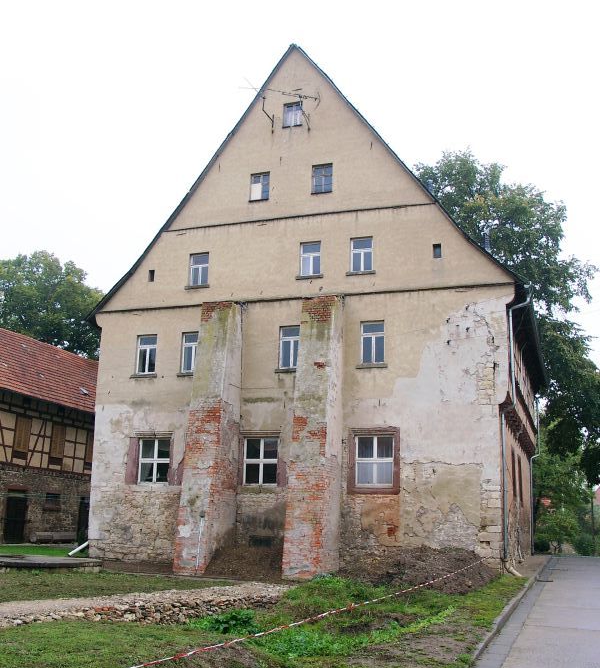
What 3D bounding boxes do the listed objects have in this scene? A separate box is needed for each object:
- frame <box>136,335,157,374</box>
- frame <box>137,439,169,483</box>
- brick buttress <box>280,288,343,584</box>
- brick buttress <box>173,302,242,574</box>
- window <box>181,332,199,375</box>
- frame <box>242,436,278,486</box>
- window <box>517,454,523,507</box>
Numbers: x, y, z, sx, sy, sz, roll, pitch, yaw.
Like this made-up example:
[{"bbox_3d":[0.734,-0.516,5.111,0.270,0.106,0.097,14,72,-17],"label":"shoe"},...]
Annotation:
[{"bbox_3d":[-5.282,0.746,27.201,0.760,1.350,0.150,-3,-11,19],"label":"frame"},{"bbox_3d":[-4.885,4.267,26.403,1.180,1.460,0.150,-3,-11,19],"label":"frame"},{"bbox_3d":[0.433,2.884,23.539,1.120,8.400,2.000,-3,-11,19],"label":"brick buttress"},{"bbox_3d":[-2.825,3.028,24.583,1.070,8.350,2.200,-3,-11,19],"label":"brick buttress"},{"bbox_3d":[-3.623,0.668,26.615,0.750,1.370,0.150,-3,-11,19],"label":"window"},{"bbox_3d":[-1.254,4.075,25.124,1.180,1.490,0.150,-3,-11,19],"label":"frame"},{"bbox_3d":[8.312,5.534,29.646,0.180,1.900,1.350,-3,-11,19],"label":"window"}]

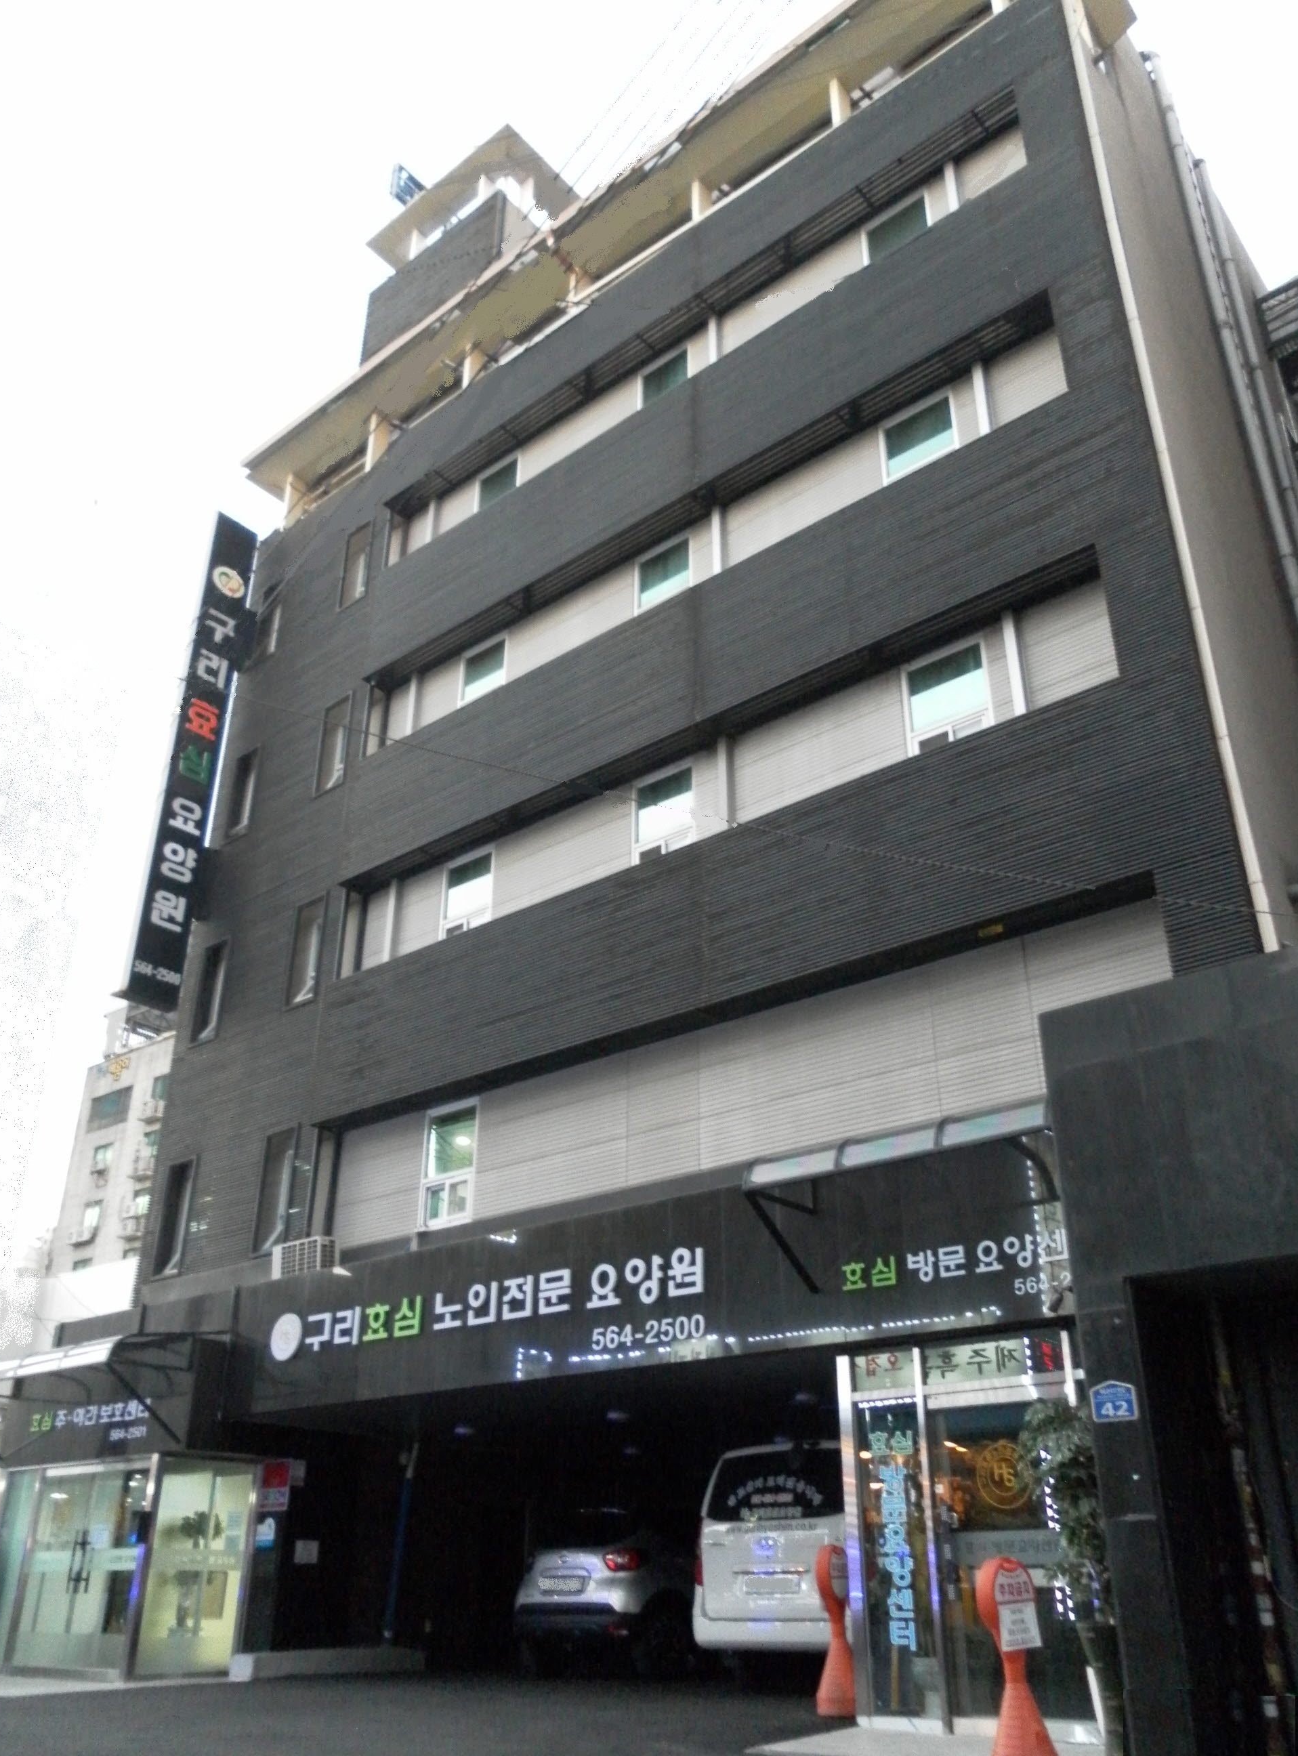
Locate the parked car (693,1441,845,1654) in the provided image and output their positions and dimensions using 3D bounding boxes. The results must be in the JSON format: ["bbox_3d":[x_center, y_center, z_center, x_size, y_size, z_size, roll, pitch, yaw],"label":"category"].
[{"bbox_3d":[2.687,6.817,13.963,1.920,1.925,5.130,-21,-35,35],"label":"parked car"}]

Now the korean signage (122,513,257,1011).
[{"bbox_3d":[-6.868,-2.043,21.455,0.360,8.640,0.736,-21,-35,35],"label":"korean signage"}]

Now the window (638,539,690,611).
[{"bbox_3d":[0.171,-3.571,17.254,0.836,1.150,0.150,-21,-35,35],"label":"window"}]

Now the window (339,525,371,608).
[{"bbox_3d":[-4.228,-4.522,20.742,0.605,1.360,0.180,-21,-33,35],"label":"window"}]

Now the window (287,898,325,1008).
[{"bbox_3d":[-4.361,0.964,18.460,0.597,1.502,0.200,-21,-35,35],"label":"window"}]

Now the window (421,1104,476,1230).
[{"bbox_3d":[-2.231,3.187,15.822,0.851,1.363,0.150,-21,-35,35],"label":"window"}]

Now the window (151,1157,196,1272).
[{"bbox_3d":[-6.001,4.335,18.094,0.660,1.440,0.180,-21,-33,35],"label":"window"}]

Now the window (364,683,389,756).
[{"bbox_3d":[-3.743,-2.222,19.621,0.468,1.343,0.200,-21,-35,35],"label":"window"}]

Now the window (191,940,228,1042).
[{"bbox_3d":[-5.943,1.588,19.374,0.615,1.420,0.180,-21,-33,35],"label":"window"}]

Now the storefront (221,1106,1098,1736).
[{"bbox_3d":[-0.783,4.940,12.329,9.400,3.930,1.300,-21,-33,35],"label":"storefront"}]

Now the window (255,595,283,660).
[{"bbox_3d":[-5.972,-4.050,22.725,0.597,1.413,0.200,-21,-35,35],"label":"window"}]

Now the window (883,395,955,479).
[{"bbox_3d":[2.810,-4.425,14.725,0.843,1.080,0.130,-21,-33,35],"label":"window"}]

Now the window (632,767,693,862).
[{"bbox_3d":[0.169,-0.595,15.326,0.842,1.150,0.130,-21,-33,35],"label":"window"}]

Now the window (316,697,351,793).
[{"bbox_3d":[-4.245,-1.816,19.444,0.590,1.480,0.180,-21,-33,35],"label":"window"}]

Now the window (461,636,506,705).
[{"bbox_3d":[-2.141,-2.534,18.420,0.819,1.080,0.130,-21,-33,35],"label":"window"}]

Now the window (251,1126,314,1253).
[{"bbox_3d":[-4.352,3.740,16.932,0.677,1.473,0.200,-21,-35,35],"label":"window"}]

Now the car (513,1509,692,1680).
[{"bbox_3d":[0.455,7.878,15.621,1.780,1.566,4.120,-21,-35,35],"label":"car"}]

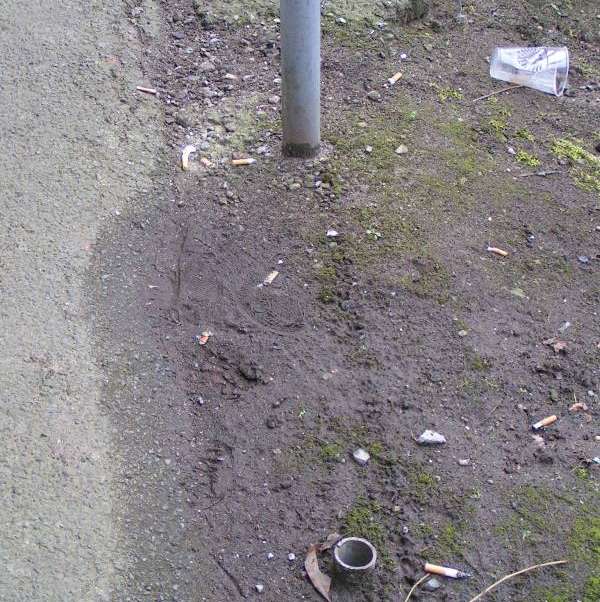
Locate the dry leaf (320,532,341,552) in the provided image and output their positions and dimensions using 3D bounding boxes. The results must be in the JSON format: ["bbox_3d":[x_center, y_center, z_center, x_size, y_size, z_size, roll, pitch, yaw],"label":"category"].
[{"bbox_3d":[0.035,0.283,1.705,0.016,0.010,0.035,30,47,32],"label":"dry leaf"}]

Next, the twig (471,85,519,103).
[{"bbox_3d":[0.341,-0.357,2.514,0.101,0.005,0.006,-20,42,-22],"label":"twig"}]

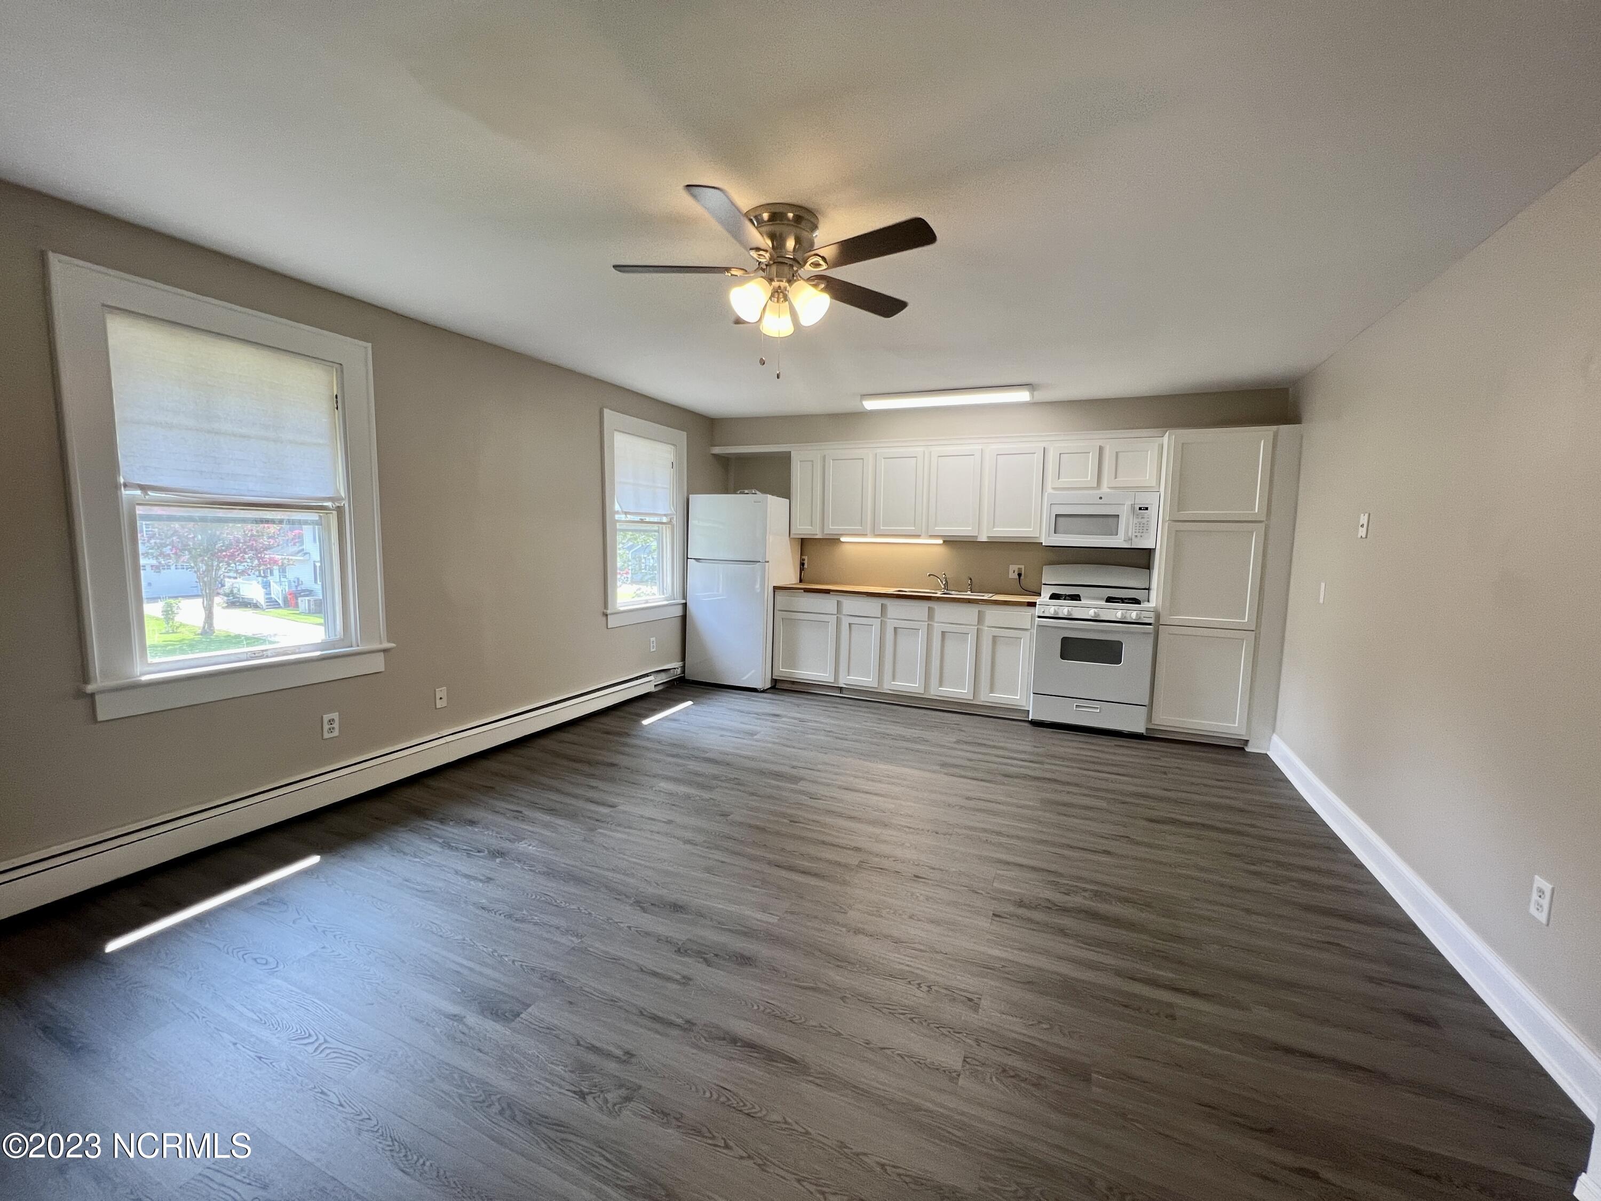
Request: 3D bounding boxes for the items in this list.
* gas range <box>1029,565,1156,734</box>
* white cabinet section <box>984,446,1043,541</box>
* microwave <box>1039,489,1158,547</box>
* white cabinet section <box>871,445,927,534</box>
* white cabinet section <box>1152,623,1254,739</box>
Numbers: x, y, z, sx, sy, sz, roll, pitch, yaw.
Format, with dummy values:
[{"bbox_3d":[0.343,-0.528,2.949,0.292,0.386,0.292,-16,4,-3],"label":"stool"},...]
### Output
[{"bbox_3d":[2.233,0.339,4.635,0.760,1.173,0.676,4,6,23],"label":"gas range"},{"bbox_3d":[1.757,-0.863,4.886,0.462,0.751,0.329,4,6,25],"label":"white cabinet section"},{"bbox_3d":[2.334,-0.619,4.710,0.760,0.406,0.399,4,6,23],"label":"microwave"},{"bbox_3d":[0.917,-0.915,5.272,0.463,0.751,0.329,4,6,25],"label":"white cabinet section"},{"bbox_3d":[2.841,0.516,4.352,0.578,0.711,0.608,4,6,25],"label":"white cabinet section"}]

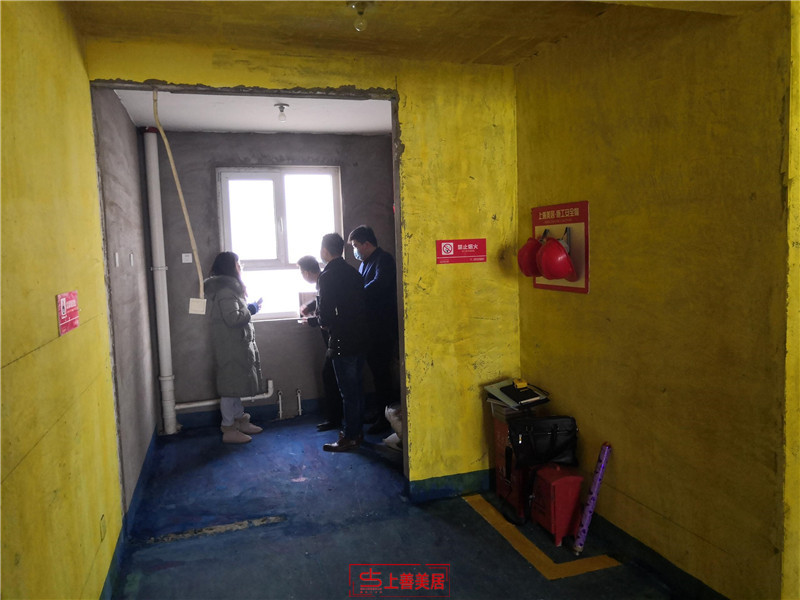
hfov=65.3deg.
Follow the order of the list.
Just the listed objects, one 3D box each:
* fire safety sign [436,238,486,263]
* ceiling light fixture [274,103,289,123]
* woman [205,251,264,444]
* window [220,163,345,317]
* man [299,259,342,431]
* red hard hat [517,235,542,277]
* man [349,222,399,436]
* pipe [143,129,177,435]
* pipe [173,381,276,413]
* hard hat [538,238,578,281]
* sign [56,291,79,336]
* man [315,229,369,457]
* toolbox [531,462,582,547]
[{"bbox_3d":[0.401,-0.311,4.004,0.345,0.152,0.012,-3,5,-17],"label":"fire safety sign"},{"bbox_3d":[-0.893,-1.419,4.731,0.108,0.135,0.108,-3,4,-16],"label":"ceiling light fixture"},{"bbox_3d":[-1.384,0.387,5.284,0.460,1.600,0.500,-2,4,-1],"label":"woman"},{"bbox_3d":[-1.086,-0.519,5.890,1.143,1.421,0.120,-3,4,-16],"label":"window"},{"bbox_3d":[-0.691,0.392,5.721,0.500,1.600,0.480,-2,5,3],"label":"man"},{"bbox_3d":[0.775,-0.216,3.711,0.150,0.275,0.220,-31,12,-13],"label":"red hard hat"},{"bbox_3d":[-0.226,0.245,5.496,0.440,1.770,0.520,-3,4,-15],"label":"man"},{"bbox_3d":[-2.099,-0.146,5.497,0.125,2.678,0.125,-3,4,-16],"label":"pipe"},{"bbox_3d":[-1.611,0.878,5.700,0.871,0.176,0.070,-3,4,-16],"label":"pipe"},{"bbox_3d":[0.846,-0.189,3.483,0.150,0.275,0.220,-34,13,-12],"label":"hard hat"},{"bbox_3d":[-1.308,0.048,2.478,0.012,0.152,0.345,-3,5,-17],"label":"sign"},{"bbox_3d":[-0.481,0.336,5.215,0.390,1.780,0.500,0,5,25],"label":"man"},{"bbox_3d":[0.886,1.127,3.512,0.200,0.390,0.270,-3,5,-17],"label":"toolbox"}]

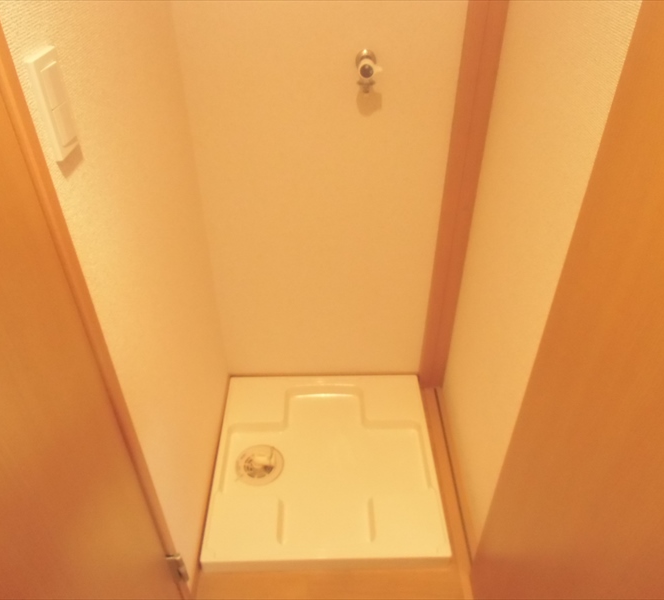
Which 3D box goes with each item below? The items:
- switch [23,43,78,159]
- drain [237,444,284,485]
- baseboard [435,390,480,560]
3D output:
[{"bbox_3d":[-0.347,-0.244,0.694,0.012,0.120,0.070,-1,38,-1],"label":"switch"},{"bbox_3d":[-0.215,0.492,1.648,0.145,0.030,0.145,-1,38,-1],"label":"drain"},{"bbox_3d":[0.376,0.475,1.682,0.022,0.065,0.620,-1,38,-1],"label":"baseboard"}]

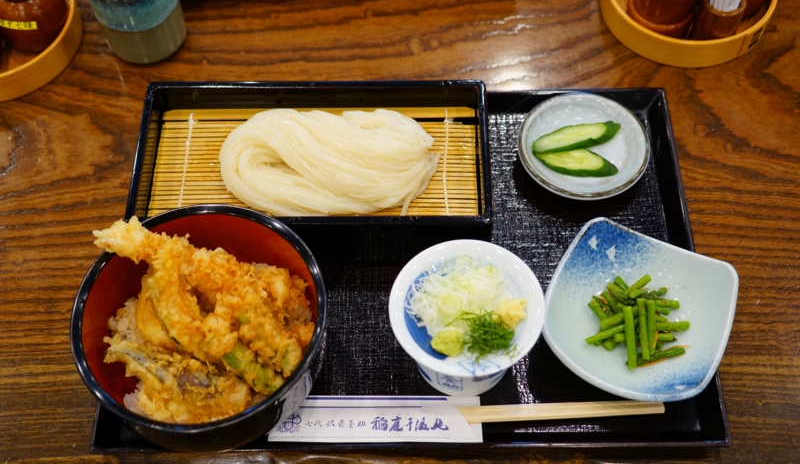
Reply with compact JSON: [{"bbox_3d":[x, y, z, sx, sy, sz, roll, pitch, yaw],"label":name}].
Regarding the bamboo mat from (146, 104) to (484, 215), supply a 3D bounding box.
[{"bbox_3d":[-0.061,-0.045,0.669,0.235,0.006,0.114,-1,59,1],"label":"bamboo mat"}]

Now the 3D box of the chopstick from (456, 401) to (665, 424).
[{"bbox_3d":[0.058,0.119,0.596,0.230,0.006,0.011,-2,59,0],"label":"chopstick"}]

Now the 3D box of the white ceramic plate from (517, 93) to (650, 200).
[{"bbox_3d":[0.136,-0.056,0.684,0.096,0.032,0.096,0,59,1],"label":"white ceramic plate"}]

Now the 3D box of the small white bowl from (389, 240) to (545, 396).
[{"bbox_3d":[0.042,0.063,0.593,0.095,0.070,0.095,0,59,1],"label":"small white bowl"}]

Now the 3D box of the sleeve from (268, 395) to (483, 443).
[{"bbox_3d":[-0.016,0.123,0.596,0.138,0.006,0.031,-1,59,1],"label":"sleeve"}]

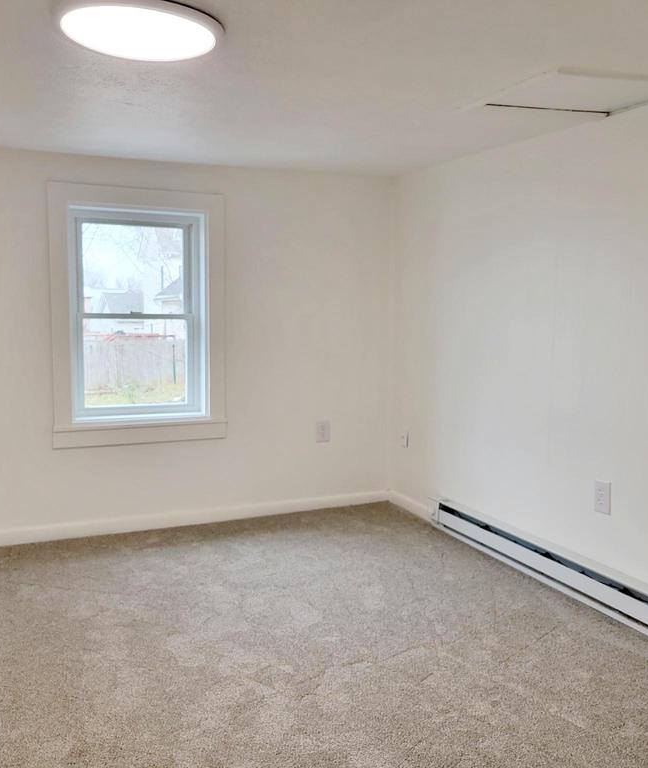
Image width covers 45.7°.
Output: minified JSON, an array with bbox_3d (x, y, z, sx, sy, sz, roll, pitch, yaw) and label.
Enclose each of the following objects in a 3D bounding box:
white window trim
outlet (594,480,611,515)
[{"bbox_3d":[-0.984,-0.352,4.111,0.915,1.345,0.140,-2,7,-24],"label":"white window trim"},{"bbox_3d":[1.134,0.463,3.136,0.015,0.128,0.086,-2,7,-24],"label":"outlet"}]

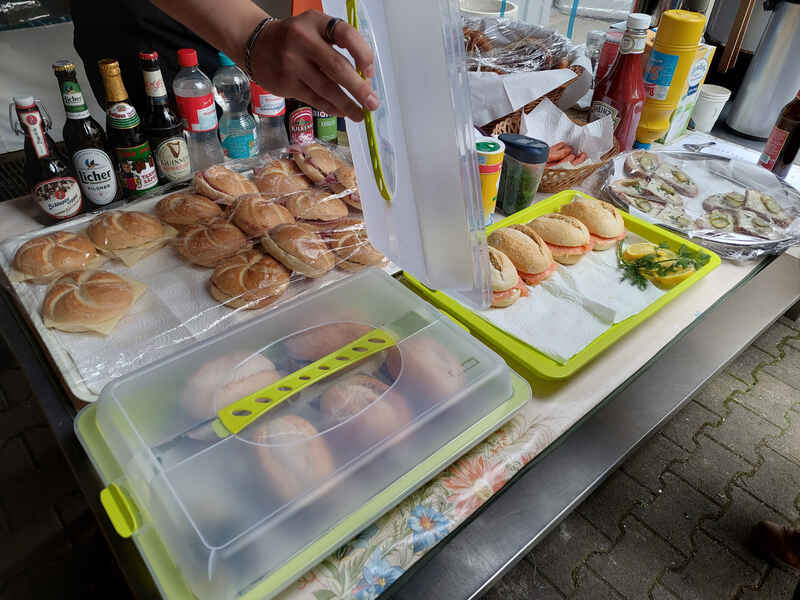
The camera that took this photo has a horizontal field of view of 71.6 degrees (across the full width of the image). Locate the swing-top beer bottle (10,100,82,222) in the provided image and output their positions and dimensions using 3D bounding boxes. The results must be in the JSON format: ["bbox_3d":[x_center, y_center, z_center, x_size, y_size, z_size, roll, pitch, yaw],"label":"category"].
[{"bbox_3d":[-0.564,-0.225,0.887,0.072,0.197,0.072,-20,43,-27],"label":"swing-top beer bottle"}]

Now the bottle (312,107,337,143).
[{"bbox_3d":[-0.153,-0.414,1.130,0.059,0.225,0.059,-3,38,-7],"label":"bottle"}]

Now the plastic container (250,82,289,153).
[{"bbox_3d":[-0.256,-0.385,1.082,0.067,0.230,0.067,-6,38,-11],"label":"plastic container"}]

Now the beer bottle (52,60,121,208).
[{"bbox_3d":[-0.512,-0.264,0.904,0.062,0.232,0.062,-18,42,-24],"label":"beer bottle"}]

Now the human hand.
[{"bbox_3d":[-0.083,-0.223,0.530,0.140,0.085,0.085,23,42,24],"label":"human hand"}]

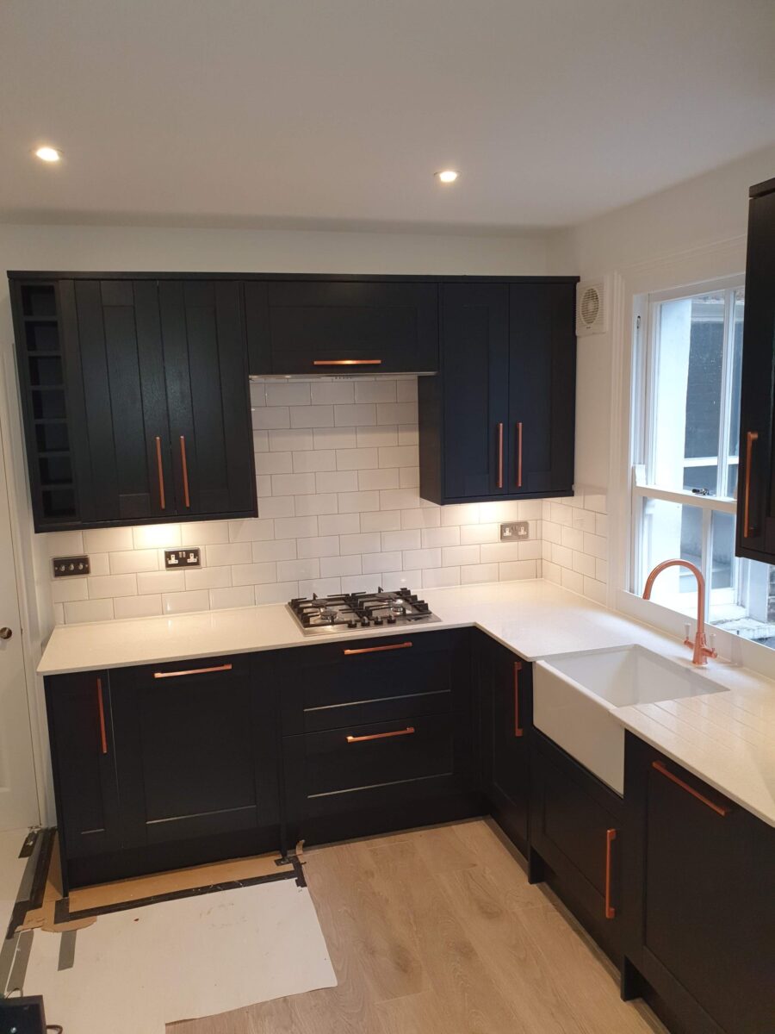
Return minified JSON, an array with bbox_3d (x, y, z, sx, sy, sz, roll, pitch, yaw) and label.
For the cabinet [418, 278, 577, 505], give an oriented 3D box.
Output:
[{"bbox_3d":[0.495,-0.564,3.550,0.646,0.956,0.323,-4,8,-16],"label":"cabinet"}]

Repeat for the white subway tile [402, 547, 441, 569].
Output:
[{"bbox_3d":[0.166,0.204,3.732,0.199,0.097,0.010,-4,8,-16],"label":"white subway tile"}]

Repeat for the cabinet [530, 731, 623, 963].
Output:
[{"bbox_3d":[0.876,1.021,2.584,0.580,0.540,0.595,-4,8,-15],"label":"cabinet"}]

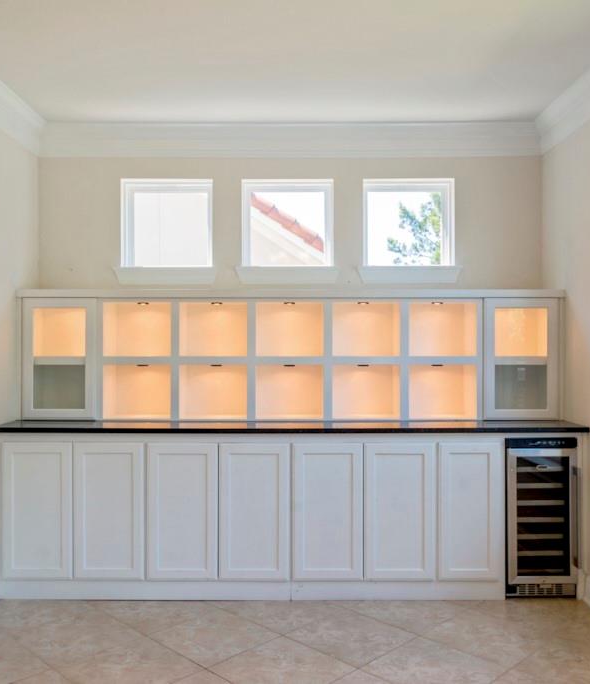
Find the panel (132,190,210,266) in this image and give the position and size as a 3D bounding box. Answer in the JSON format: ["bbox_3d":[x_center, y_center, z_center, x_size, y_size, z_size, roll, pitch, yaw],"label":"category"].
[{"bbox_3d":[-0.797,-0.730,4.400,0.485,0.490,0.020,0,0,0],"label":"panel"}]

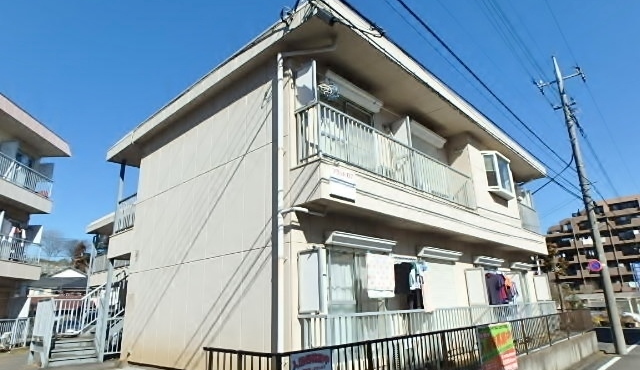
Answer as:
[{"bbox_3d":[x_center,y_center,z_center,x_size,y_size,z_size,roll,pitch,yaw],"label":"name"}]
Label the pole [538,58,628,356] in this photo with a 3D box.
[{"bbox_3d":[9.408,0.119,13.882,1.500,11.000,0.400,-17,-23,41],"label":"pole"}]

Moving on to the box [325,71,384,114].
[{"bbox_3d":[0.681,-1.728,7.466,0.200,0.240,1.690,-17,-23,41],"label":"box"}]

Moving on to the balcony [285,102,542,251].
[{"bbox_3d":[3.557,0.611,9.493,0.620,1.480,10.960,-17,-23,41],"label":"balcony"}]

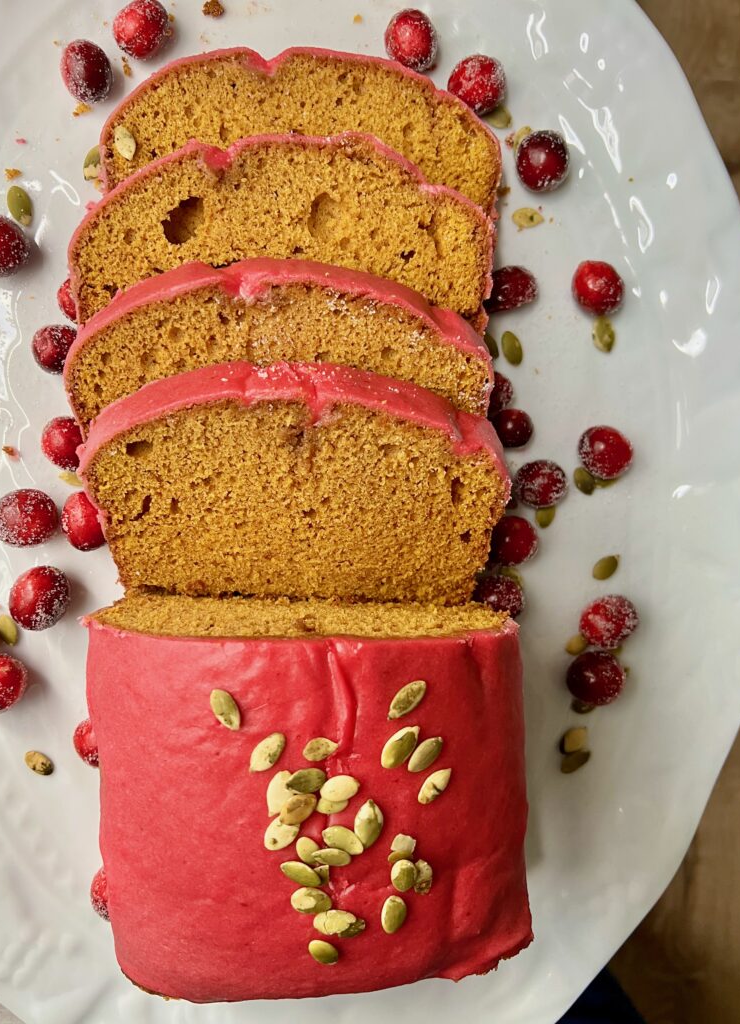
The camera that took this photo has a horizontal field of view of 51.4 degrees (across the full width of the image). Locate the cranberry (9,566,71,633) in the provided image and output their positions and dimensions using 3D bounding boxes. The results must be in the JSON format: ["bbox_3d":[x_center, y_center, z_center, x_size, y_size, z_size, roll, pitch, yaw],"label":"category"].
[{"bbox_3d":[-0.104,0.027,0.241,0.019,0.019,0.021,40,90,-1],"label":"cranberry"}]

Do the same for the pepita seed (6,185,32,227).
[{"bbox_3d":[-0.116,-0.101,0.254,0.007,0.003,0.014,-21,94,1],"label":"pepita seed"}]

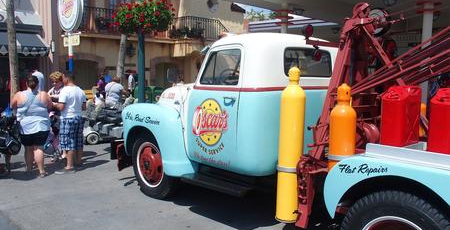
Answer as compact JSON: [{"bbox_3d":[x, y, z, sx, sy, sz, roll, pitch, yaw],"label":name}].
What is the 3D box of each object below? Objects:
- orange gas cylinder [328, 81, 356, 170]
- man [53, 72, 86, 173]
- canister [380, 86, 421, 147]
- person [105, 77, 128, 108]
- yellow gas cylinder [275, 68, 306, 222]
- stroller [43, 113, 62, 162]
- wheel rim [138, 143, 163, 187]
[{"bbox_3d":[0.981,0.169,3.032,0.220,0.843,0.220,6,9,43],"label":"orange gas cylinder"},{"bbox_3d":[-2.604,0.125,6.112,0.420,1.670,0.520,6,8,36],"label":"man"},{"bbox_3d":[1.473,0.004,3.033,0.345,0.465,0.170,-5,9,-43],"label":"canister"},{"bbox_3d":[-2.555,-0.173,8.444,0.800,1.370,0.550,-3,8,-30],"label":"person"},{"bbox_3d":[0.608,0.283,3.339,0.220,1.425,0.220,2,6,0],"label":"yellow gas cylinder"},{"bbox_3d":[-3.223,0.375,6.687,0.500,0.960,0.750,-2,7,-24],"label":"stroller"},{"bbox_3d":[-0.959,0.661,4.886,0.590,0.590,0.170,7,9,43],"label":"wheel rim"}]

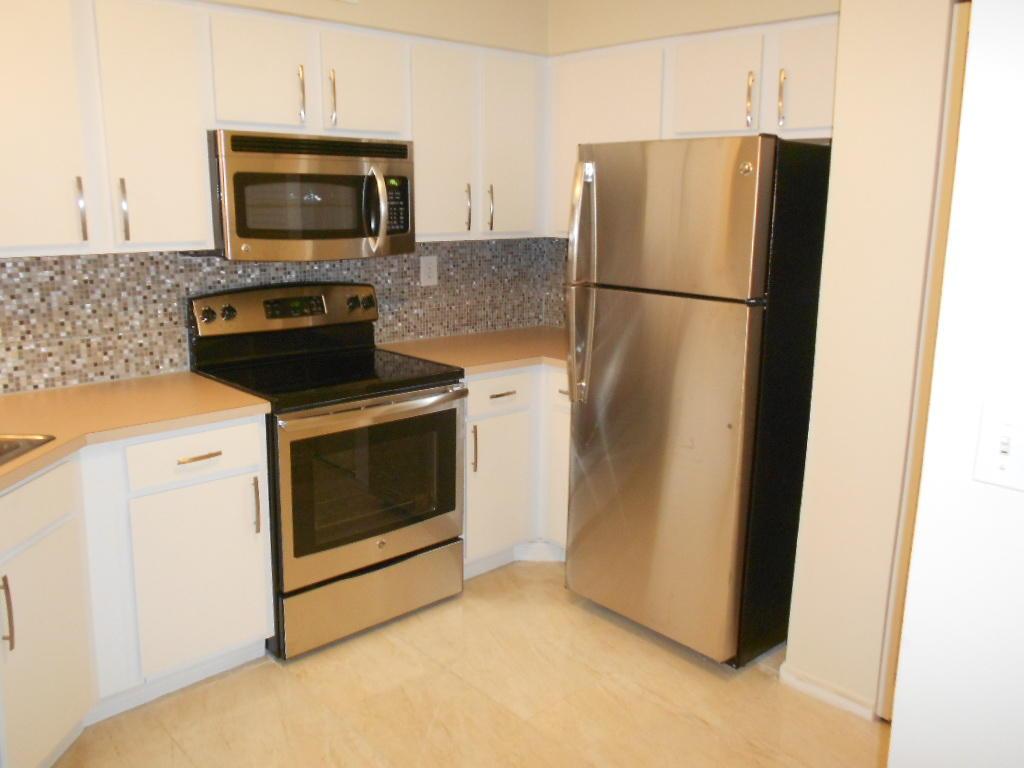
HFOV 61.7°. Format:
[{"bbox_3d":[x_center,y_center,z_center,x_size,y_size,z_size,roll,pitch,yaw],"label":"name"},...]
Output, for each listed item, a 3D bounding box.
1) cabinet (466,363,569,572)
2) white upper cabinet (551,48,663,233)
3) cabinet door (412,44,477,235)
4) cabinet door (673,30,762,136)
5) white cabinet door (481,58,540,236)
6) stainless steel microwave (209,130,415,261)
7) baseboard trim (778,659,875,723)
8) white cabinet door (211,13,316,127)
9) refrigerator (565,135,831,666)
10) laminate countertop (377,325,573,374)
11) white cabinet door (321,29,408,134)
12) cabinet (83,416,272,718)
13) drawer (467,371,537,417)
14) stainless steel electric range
[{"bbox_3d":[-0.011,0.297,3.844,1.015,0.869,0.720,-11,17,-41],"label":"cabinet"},{"bbox_3d":[0.477,-0.990,3.613,0.342,0.750,0.615,-11,17,-41],"label":"white upper cabinet"},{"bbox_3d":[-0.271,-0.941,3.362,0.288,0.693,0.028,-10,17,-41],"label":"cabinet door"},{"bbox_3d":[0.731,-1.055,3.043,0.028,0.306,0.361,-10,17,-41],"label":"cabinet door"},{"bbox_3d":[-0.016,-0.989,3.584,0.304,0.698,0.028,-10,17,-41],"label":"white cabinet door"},{"bbox_3d":[-0.769,-0.682,3.110,0.760,0.409,0.425,-11,17,-41],"label":"stainless steel microwave"},{"bbox_3d":[0.993,0.968,2.691,0.017,0.075,0.305,-11,17,-41],"label":"baseboard trim"},{"bbox_3d":[-0.832,-1.023,2.830,0.324,0.318,0.028,-10,17,-41],"label":"white cabinet door"},{"bbox_3d":[0.733,0.023,3.123,0.820,1.730,0.765,-9,16,-38],"label":"refrigerator"},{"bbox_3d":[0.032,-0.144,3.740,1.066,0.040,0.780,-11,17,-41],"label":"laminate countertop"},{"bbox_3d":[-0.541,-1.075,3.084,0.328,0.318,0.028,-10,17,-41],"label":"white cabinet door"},{"bbox_3d":[-1.200,0.508,2.843,0.570,0.869,0.620,-11,17,-41],"label":"cabinet"},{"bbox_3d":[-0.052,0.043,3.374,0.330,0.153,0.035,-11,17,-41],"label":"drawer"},{"bbox_3d":[-0.668,0.260,3.220,0.764,1.200,0.675,-11,17,-41],"label":"stainless steel electric range"}]

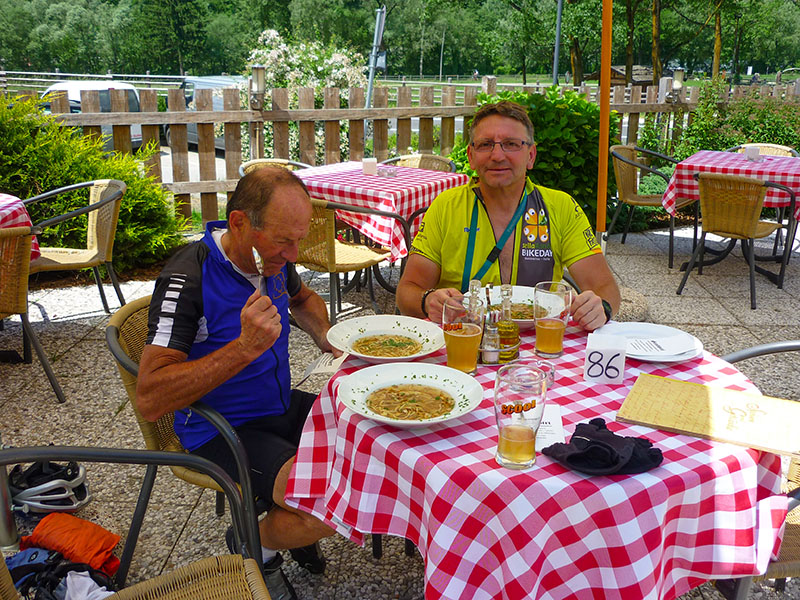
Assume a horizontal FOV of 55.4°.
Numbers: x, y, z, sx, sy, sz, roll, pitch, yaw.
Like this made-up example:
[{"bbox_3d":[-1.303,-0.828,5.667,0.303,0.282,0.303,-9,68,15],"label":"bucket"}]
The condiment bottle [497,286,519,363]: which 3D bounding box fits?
[{"bbox_3d":[0.239,0.048,1.681,0.049,0.170,0.049,0,18,0],"label":"condiment bottle"}]

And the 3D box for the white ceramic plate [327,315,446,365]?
[{"bbox_3d":[-0.027,0.104,1.729,0.275,0.043,0.275,0,18,0],"label":"white ceramic plate"}]

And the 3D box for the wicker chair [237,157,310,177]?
[{"bbox_3d":[-0.632,-0.450,4.685,0.570,0.750,0.550,15,23,39],"label":"wicker chair"}]

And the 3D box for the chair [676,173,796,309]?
[{"bbox_3d":[2.036,-0.417,4.618,0.550,0.750,0.570,14,22,35],"label":"chair"}]

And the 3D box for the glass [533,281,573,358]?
[{"bbox_3d":[0.337,0.046,1.692,0.083,0.155,0.083,0,17,0],"label":"glass"}]

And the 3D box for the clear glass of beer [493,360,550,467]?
[{"bbox_3d":[0.196,0.195,1.262,0.083,0.158,0.083,0,18,0],"label":"clear glass of beer"}]

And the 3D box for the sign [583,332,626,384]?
[{"bbox_3d":[0.427,0.122,1.590,0.077,0.070,0.098,4,17,13],"label":"sign"}]

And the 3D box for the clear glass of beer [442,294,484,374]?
[{"bbox_3d":[0.132,0.076,1.595,0.083,0.155,0.083,0,17,0],"label":"clear glass of beer"}]

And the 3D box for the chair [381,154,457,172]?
[{"bbox_3d":[0.014,-0.497,4.838,0.550,0.750,0.570,12,21,32],"label":"chair"}]

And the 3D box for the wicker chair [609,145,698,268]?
[{"bbox_3d":[1.784,-0.675,5.428,0.600,0.755,0.560,14,22,38],"label":"wicker chair"}]

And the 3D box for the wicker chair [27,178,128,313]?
[{"bbox_3d":[-1.698,-0.185,3.850,0.570,0.750,0.550,-15,23,-38],"label":"wicker chair"}]

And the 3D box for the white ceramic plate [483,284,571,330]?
[{"bbox_3d":[0.290,0.026,1.948,0.266,0.045,0.266,0,17,0],"label":"white ceramic plate"}]

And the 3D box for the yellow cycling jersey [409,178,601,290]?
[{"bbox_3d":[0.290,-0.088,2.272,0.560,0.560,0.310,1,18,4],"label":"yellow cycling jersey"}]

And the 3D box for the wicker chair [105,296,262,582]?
[{"bbox_3d":[-0.413,0.413,1.999,0.600,0.755,0.560,10,19,29],"label":"wicker chair"}]

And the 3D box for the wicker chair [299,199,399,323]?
[{"bbox_3d":[-0.332,-0.180,3.883,0.560,0.755,0.600,14,22,38],"label":"wicker chair"}]

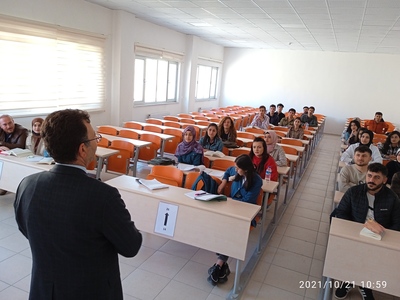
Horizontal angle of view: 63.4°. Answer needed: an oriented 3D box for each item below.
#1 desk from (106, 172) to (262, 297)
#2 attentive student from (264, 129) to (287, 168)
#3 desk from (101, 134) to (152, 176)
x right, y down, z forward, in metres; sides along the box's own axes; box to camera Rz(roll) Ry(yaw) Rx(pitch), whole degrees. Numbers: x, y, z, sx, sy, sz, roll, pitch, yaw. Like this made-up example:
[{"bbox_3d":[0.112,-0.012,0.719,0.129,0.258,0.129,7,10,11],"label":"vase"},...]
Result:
[{"bbox_3d":[-0.235,0.816,3.303,1.580,0.775,0.380,10,14,23],"label":"desk"},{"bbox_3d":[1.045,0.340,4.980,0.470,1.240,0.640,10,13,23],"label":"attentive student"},{"bbox_3d":[-1.632,0.165,5.669,1.580,0.775,0.380,10,14,23],"label":"desk"}]

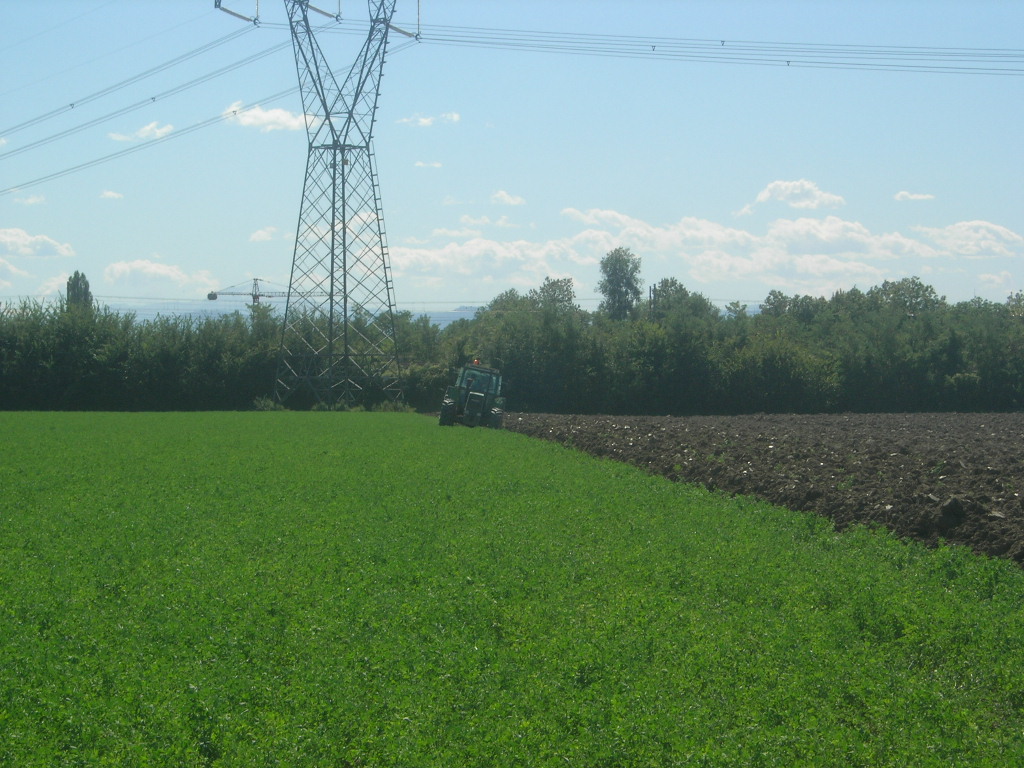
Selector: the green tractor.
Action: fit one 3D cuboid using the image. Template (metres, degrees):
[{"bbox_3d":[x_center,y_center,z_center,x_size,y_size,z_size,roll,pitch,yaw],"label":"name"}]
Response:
[{"bbox_3d":[-1.320,0.500,125.000,2.360,2.850,4.300,10,0,-2],"label":"green tractor"}]

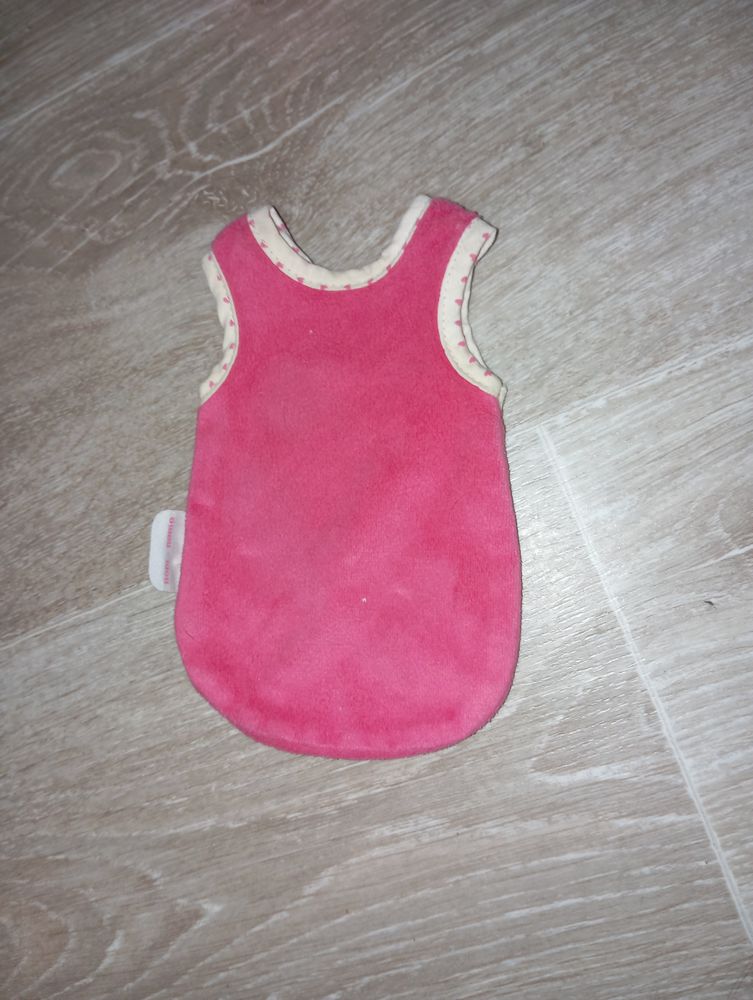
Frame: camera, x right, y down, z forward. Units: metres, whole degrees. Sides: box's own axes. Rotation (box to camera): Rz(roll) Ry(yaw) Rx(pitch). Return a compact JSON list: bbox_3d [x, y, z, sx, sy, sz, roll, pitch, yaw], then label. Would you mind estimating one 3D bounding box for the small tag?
[{"bbox_3d":[-0.093,0.023,0.360,0.017,0.003,0.038,5,93,15],"label":"small tag"}]

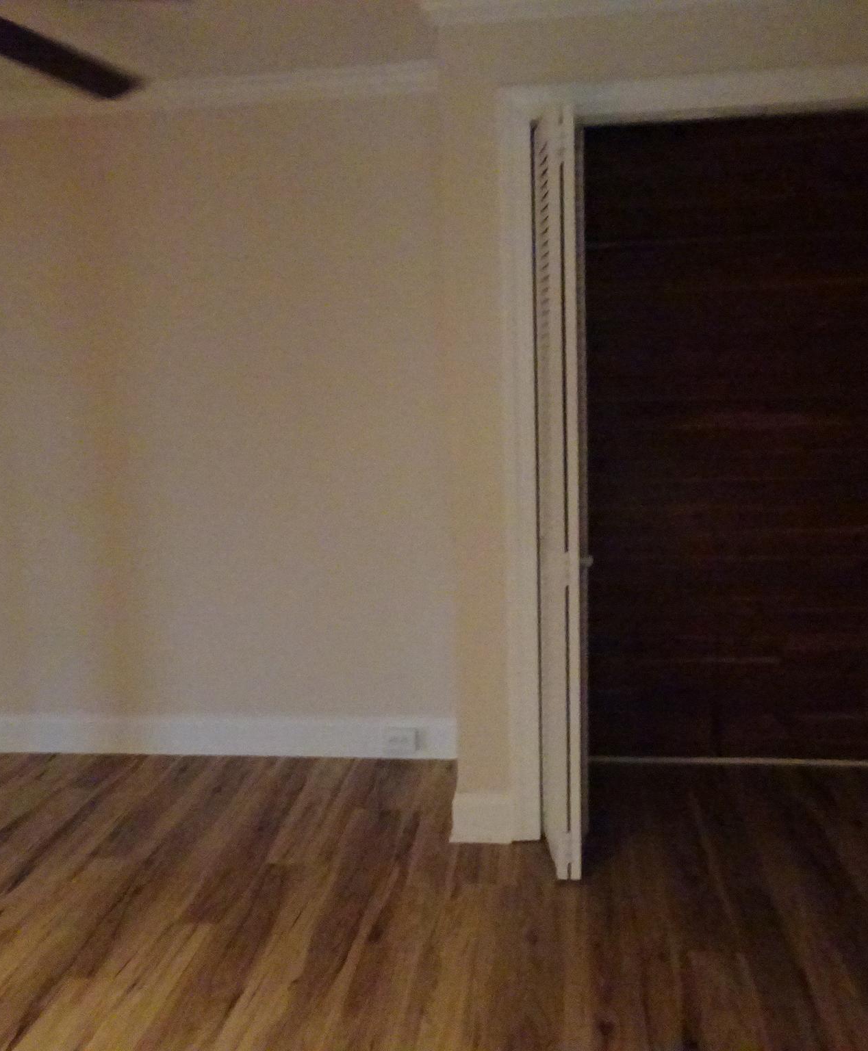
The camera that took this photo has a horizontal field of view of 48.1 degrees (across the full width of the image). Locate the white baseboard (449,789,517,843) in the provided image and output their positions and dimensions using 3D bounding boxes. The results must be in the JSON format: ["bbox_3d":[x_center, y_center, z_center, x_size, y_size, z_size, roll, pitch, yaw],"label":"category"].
[{"bbox_3d":[0.139,0.864,2.892,0.177,0.157,0.030,-1,8,7],"label":"white baseboard"}]

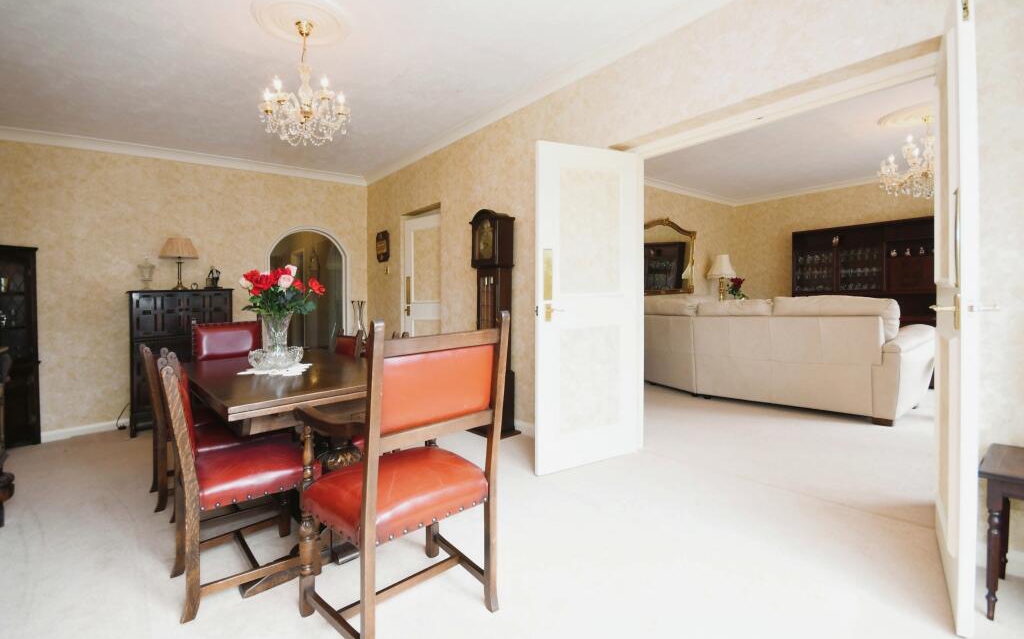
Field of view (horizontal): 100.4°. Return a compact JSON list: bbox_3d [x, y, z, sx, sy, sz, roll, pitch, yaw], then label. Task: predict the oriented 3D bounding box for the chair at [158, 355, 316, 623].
[{"bbox_3d":[-1.116,0.581,1.728,0.500,0.920,0.450,-4,3,-42],"label":"chair"}]

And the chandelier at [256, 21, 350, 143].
[{"bbox_3d":[-1.085,-1.240,2.240,0.450,0.640,0.450,-3,3,-41],"label":"chandelier"}]

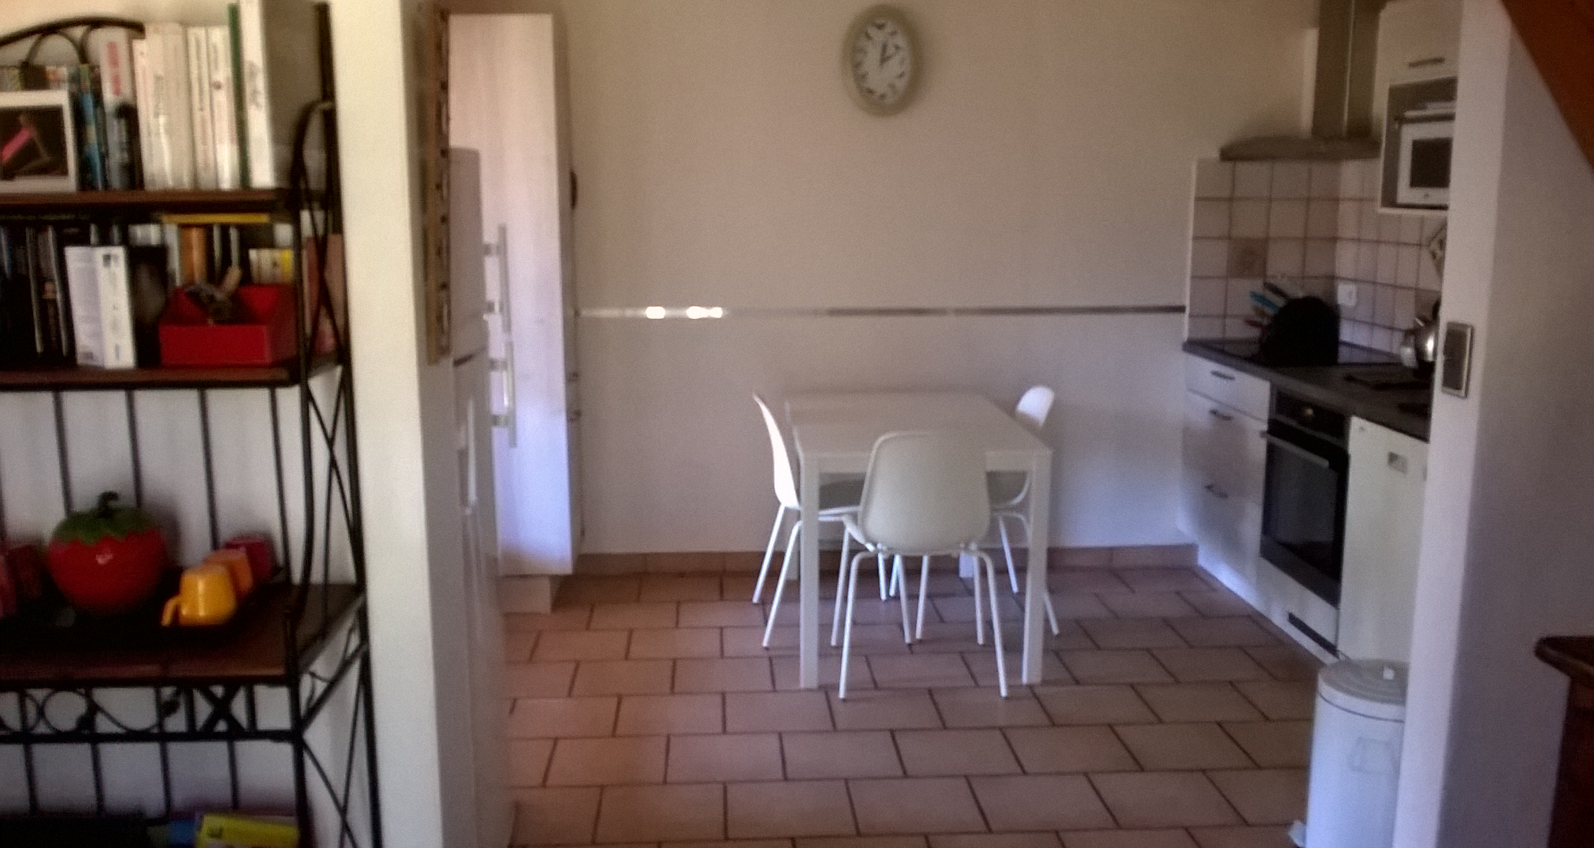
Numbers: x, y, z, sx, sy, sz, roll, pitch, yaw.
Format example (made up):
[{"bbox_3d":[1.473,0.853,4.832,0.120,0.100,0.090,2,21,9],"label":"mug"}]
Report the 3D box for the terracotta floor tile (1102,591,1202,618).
[{"bbox_3d":[1.297,0.675,4.833,0.305,0.012,0.301,-1,10,-3],"label":"terracotta floor tile"}]

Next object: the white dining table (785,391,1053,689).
[{"bbox_3d":[0.363,0.348,4.588,0.750,0.740,1.210,0,10,-2],"label":"white dining table"}]

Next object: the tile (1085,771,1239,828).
[{"bbox_3d":[0.925,0.946,3.293,0.305,0.012,0.305,-1,10,-3],"label":"tile"}]

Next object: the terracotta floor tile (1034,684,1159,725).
[{"bbox_3d":[0.886,0.840,3.899,0.305,0.012,0.301,-1,10,-3],"label":"terracotta floor tile"}]

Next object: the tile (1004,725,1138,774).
[{"bbox_3d":[0.749,0.896,3.594,0.305,0.012,0.305,-1,10,-3],"label":"tile"}]

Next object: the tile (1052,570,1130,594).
[{"bbox_3d":[1.142,0.636,5.218,0.310,0.012,0.308,-1,10,-3],"label":"tile"}]

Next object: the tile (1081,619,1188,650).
[{"bbox_3d":[1.161,0.730,4.522,0.305,0.012,0.301,-1,10,-3],"label":"tile"}]

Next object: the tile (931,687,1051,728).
[{"bbox_3d":[0.574,0.847,3.901,0.302,0.012,0.302,-1,10,-3],"label":"tile"}]

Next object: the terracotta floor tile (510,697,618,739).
[{"bbox_3d":[-0.692,0.872,3.878,0.310,0.012,0.308,-1,10,-3],"label":"terracotta floor tile"}]

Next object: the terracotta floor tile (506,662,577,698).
[{"bbox_3d":[-0.858,0.806,4.106,0.305,0.012,0.301,-1,10,-3],"label":"terracotta floor tile"}]

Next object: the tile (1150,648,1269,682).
[{"bbox_3d":[1.336,0.781,4.228,0.305,0.012,0.301,-1,10,-3],"label":"tile"}]

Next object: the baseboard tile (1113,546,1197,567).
[{"bbox_3d":[1.479,0.549,5.418,0.356,0.090,0.012,-1,10,-3],"label":"baseboard tile"}]

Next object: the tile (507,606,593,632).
[{"bbox_3d":[-0.897,0.706,4.744,0.305,0.012,0.305,-1,10,-3],"label":"tile"}]

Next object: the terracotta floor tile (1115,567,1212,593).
[{"bbox_3d":[1.438,0.621,5.145,0.305,0.012,0.301,-1,10,-3],"label":"terracotta floor tile"}]

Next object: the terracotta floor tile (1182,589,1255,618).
[{"bbox_3d":[1.620,0.677,4.889,0.309,0.012,0.304,-1,10,-3],"label":"terracotta floor tile"}]

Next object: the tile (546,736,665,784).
[{"bbox_3d":[-0.506,0.908,3.518,0.305,0.012,0.301,-1,10,-3],"label":"tile"}]

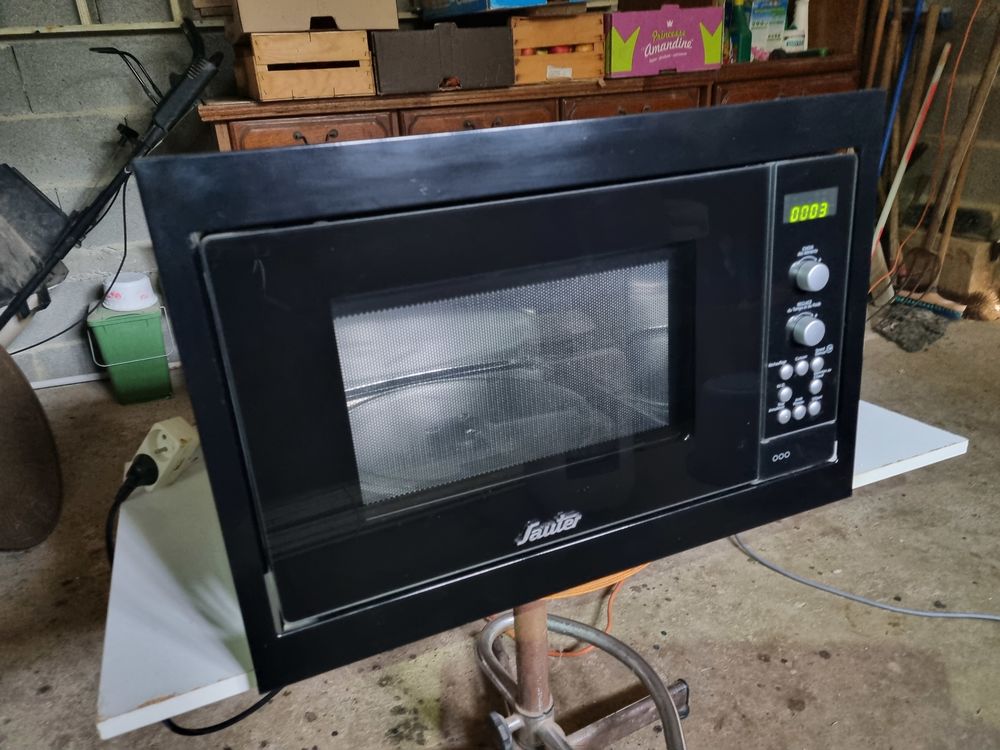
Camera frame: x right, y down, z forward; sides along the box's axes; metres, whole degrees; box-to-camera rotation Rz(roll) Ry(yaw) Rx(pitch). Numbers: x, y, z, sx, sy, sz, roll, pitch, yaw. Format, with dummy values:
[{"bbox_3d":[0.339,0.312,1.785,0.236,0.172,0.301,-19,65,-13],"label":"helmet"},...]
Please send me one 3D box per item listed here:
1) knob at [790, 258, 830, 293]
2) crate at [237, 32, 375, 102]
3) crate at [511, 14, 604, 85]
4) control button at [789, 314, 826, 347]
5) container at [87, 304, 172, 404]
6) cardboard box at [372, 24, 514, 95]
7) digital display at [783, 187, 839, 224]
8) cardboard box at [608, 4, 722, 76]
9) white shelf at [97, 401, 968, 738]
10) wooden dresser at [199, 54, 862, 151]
[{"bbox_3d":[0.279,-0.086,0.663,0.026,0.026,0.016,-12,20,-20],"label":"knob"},{"bbox_3d":[-0.576,-0.907,2.207,0.309,0.166,0.430,-12,25,-18],"label":"crate"},{"bbox_3d":[0.102,-1.050,2.434,0.302,0.183,0.420,-12,25,-18],"label":"crate"},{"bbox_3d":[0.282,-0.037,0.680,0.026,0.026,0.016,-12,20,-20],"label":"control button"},{"bbox_3d":[-1.138,-0.076,2.370,0.210,0.290,0.230,-12,25,-18],"label":"container"},{"bbox_3d":[-0.208,-0.954,2.271,0.407,0.167,0.300,-12,25,-18],"label":"cardboard box"},{"bbox_3d":[0.269,-0.147,0.652,0.060,0.024,0.006,-12,20,-20],"label":"digital display"},{"bbox_3d":[0.479,-1.111,2.502,0.412,0.196,0.300,-12,25,-18],"label":"cardboard box"},{"bbox_3d":[0.020,0.105,0.928,0.901,0.017,0.505,-12,20,-20],"label":"white shelf"},{"bbox_3d":[0.179,-0.602,2.671,2.198,0.847,0.490,-12,25,-18],"label":"wooden dresser"}]

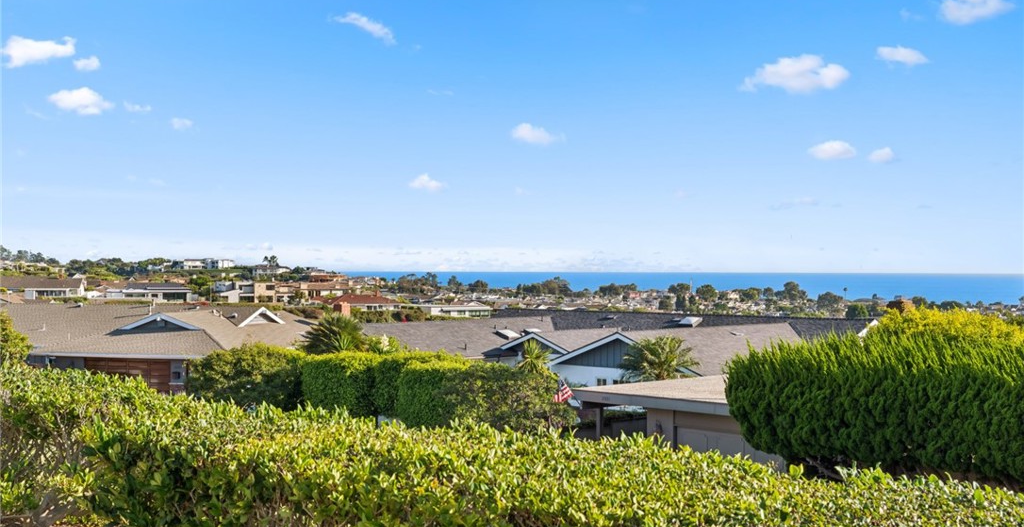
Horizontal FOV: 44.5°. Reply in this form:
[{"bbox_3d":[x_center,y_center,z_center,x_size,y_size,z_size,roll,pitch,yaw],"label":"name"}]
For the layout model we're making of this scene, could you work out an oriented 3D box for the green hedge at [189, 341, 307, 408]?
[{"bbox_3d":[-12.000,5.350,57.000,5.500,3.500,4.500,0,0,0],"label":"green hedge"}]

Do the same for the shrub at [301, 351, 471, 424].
[{"bbox_3d":[-5.269,5.502,52.500,6.600,3.200,3.200,0,0,23],"label":"shrub"}]

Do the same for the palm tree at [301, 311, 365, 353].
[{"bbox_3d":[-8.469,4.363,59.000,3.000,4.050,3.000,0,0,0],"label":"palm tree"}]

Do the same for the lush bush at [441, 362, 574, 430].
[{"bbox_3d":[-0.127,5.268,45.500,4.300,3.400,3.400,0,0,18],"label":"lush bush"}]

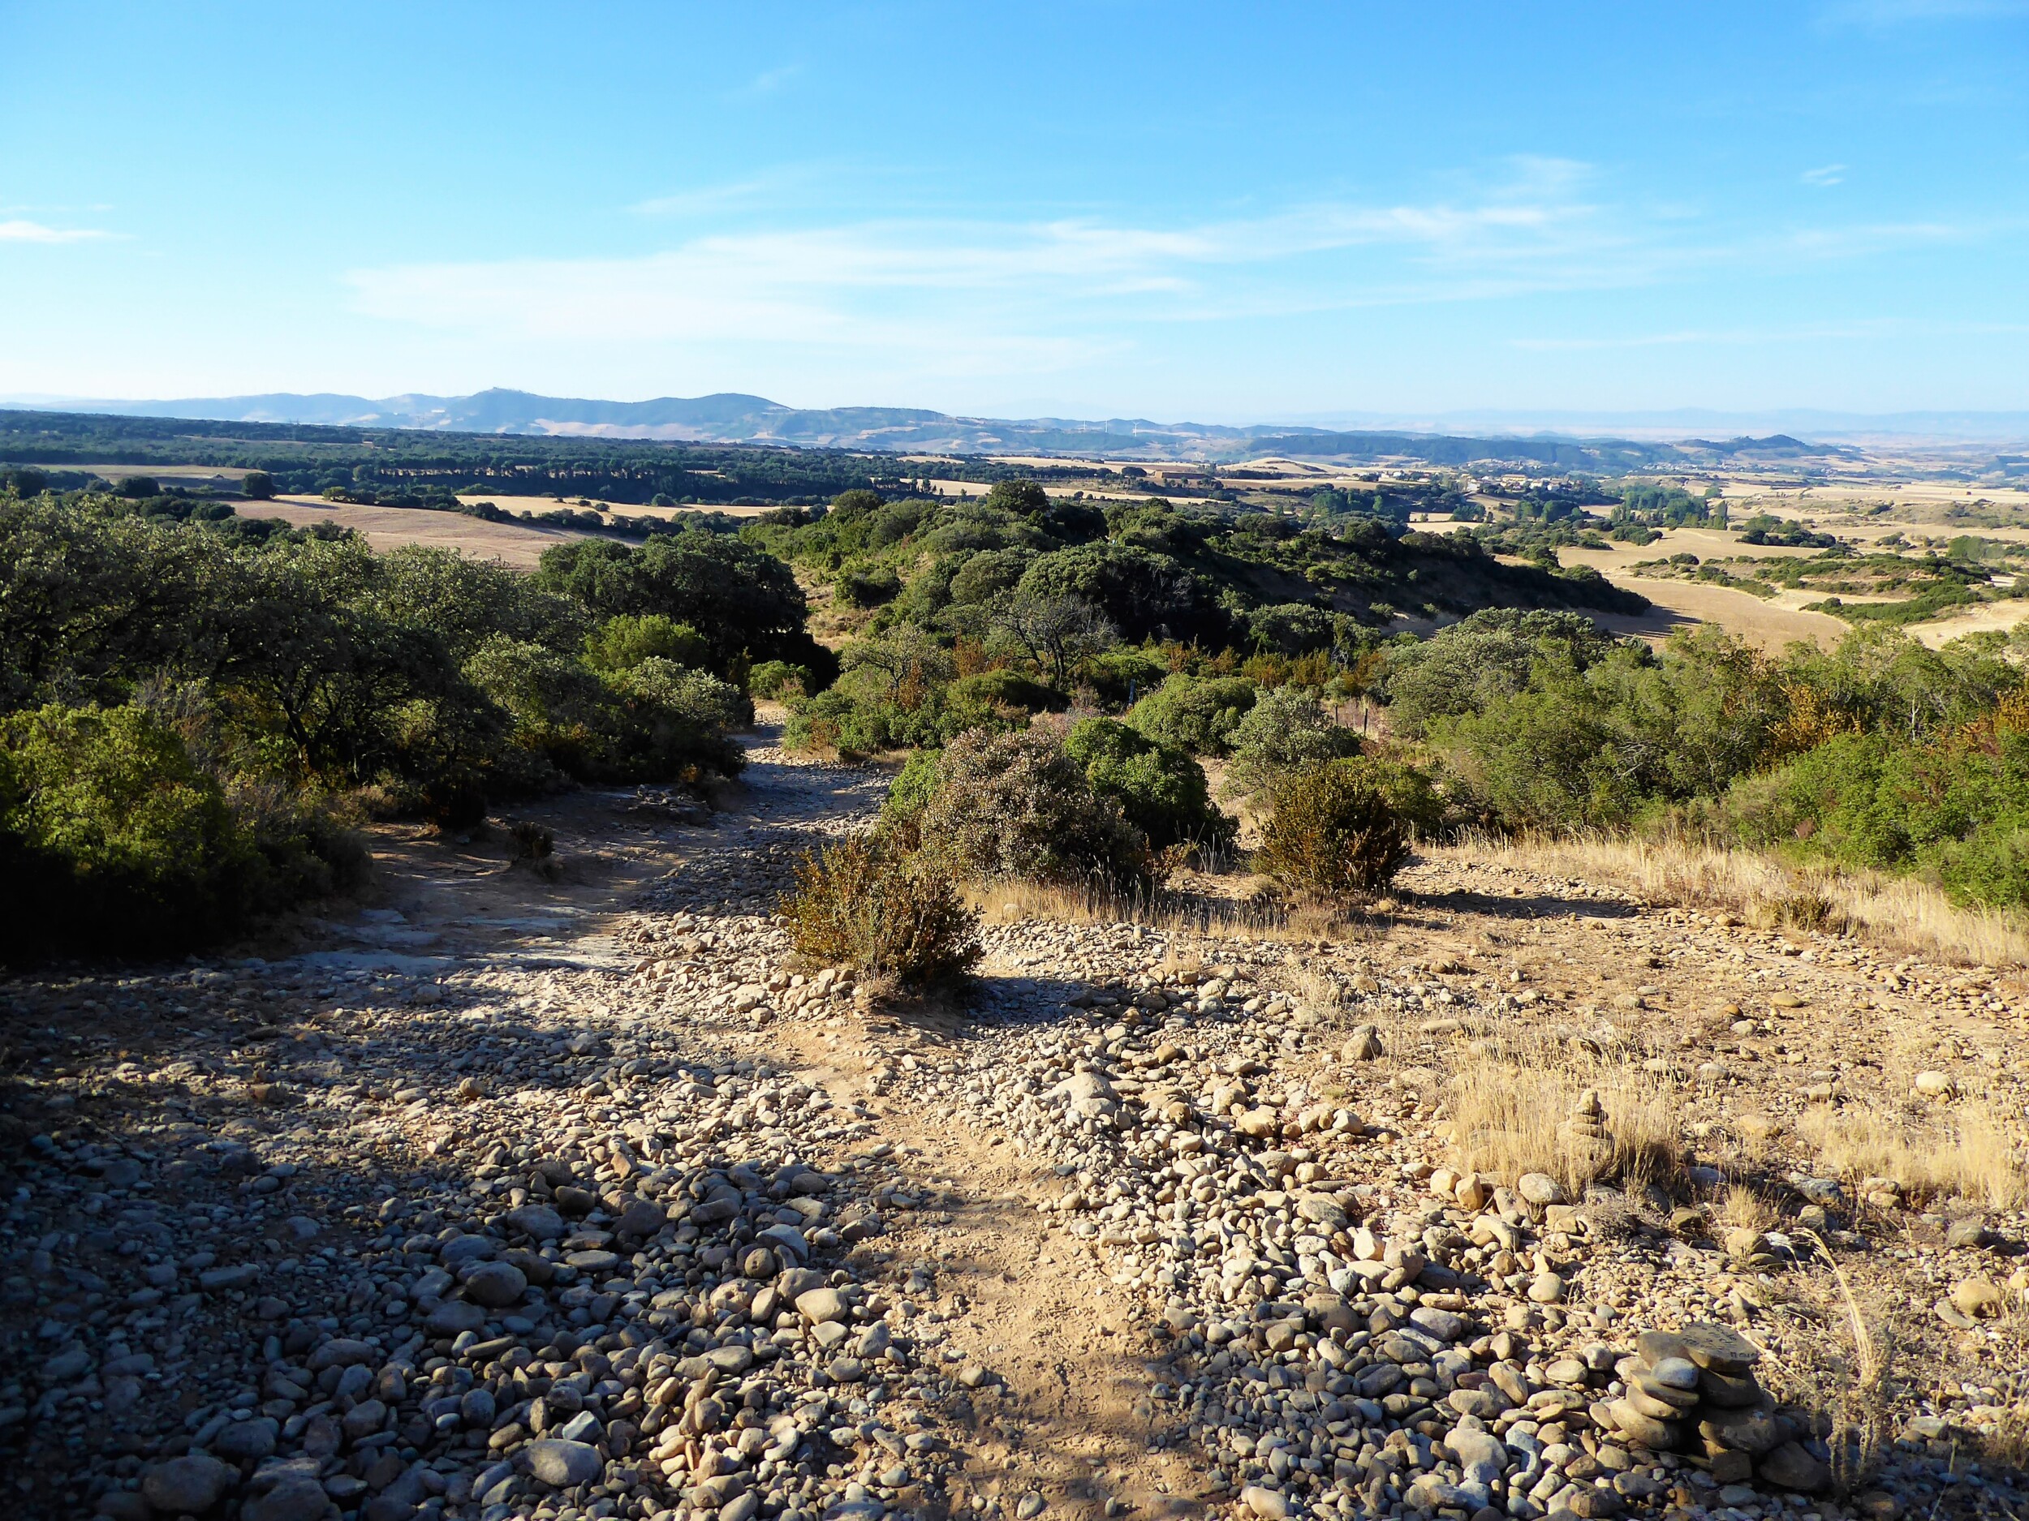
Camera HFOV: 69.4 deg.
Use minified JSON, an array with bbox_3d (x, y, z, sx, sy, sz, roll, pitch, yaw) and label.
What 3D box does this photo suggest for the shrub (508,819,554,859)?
[{"bbox_3d":[-3.365,0.552,10.200,0.320,0.275,0.288,-4,14,-18],"label":"shrub"}]

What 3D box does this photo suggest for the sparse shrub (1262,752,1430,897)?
[{"bbox_3d":[2.093,0.423,9.300,1.097,0.913,0.987,3,13,13],"label":"sparse shrub"}]

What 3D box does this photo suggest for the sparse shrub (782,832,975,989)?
[{"bbox_3d":[-0.625,0.699,6.800,0.934,0.690,0.841,-1,13,-5],"label":"sparse shrub"}]

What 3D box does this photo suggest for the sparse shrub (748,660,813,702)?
[{"bbox_3d":[-7.180,-2.458,45.000,2.045,1.255,1.840,-2,13,-9],"label":"sparse shrub"}]

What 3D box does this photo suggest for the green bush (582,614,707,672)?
[{"bbox_3d":[-8.031,-2.389,32.000,2.804,1.617,2.383,-3,13,-14],"label":"green bush"}]

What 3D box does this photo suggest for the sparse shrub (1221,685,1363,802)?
[{"bbox_3d":[3.086,-0.185,16.300,1.569,1.302,1.412,2,13,11],"label":"sparse shrub"}]

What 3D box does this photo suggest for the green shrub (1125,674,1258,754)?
[{"bbox_3d":[2.955,-0.769,24.500,2.226,1.392,1.959,2,13,7],"label":"green shrub"}]

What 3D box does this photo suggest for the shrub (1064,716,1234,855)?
[{"bbox_3d":[1.020,0.199,11.500,1.406,1.077,1.237,1,13,5],"label":"shrub"}]

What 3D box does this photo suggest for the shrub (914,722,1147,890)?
[{"bbox_3d":[0.146,0.319,10.000,1.601,1.091,1.409,0,13,1],"label":"shrub"}]

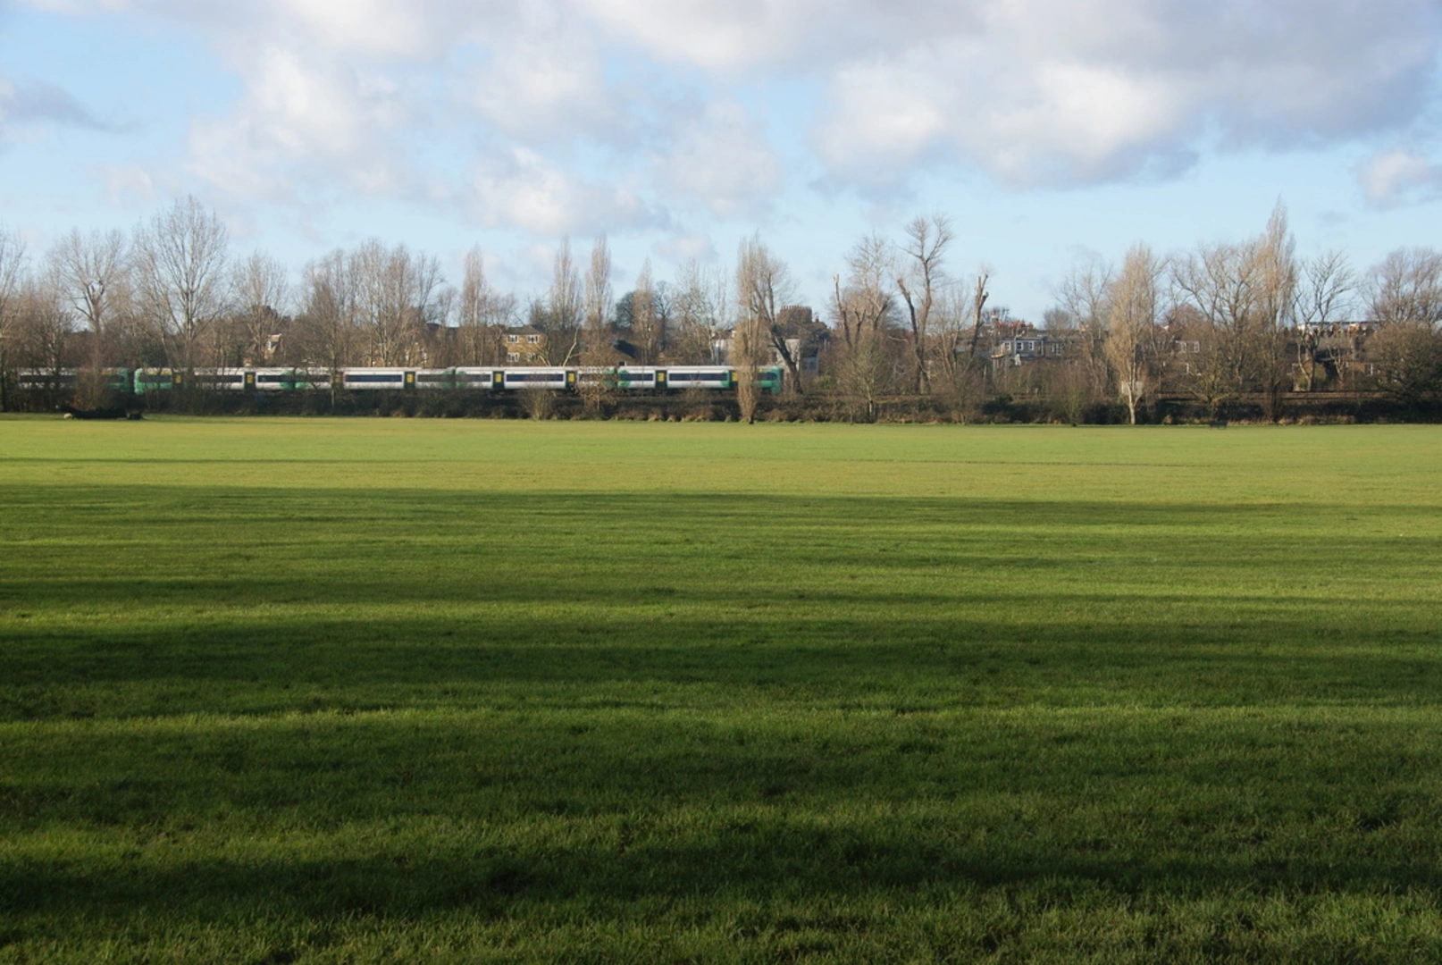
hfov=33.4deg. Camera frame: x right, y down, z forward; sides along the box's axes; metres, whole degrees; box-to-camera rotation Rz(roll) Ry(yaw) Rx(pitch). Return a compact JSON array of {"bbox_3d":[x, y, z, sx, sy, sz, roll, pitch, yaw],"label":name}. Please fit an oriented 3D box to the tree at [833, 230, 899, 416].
[{"bbox_3d":[17.140,-18.470,286.000,7.900,22.220,7.900,0,2,0],"label":"tree"}]

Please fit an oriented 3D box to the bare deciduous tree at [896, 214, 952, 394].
[{"bbox_3d":[25.520,-22.400,302.000,7.070,22.470,7.070,0,2,0],"label":"bare deciduous tree"}]

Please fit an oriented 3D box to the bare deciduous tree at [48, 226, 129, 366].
[{"bbox_3d":[-76.240,-19.950,290.000,9.510,21.450,9.030,0,2,0],"label":"bare deciduous tree"}]

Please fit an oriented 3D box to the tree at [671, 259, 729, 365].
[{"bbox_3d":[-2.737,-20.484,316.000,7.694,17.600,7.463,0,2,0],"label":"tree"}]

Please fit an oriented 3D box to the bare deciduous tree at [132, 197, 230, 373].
[{"bbox_3d":[-65.110,-21.850,290.000,11.680,25.250,11.090,0,2,0],"label":"bare deciduous tree"}]

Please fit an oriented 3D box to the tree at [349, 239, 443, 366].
[{"bbox_3d":[-42.880,-21.730,318.000,12.360,20.840,10.500,0,2,0],"label":"tree"}]

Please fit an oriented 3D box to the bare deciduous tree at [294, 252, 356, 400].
[{"bbox_3d":[-47.168,-18.470,287.000,7.391,18.671,7.169,0,2,0],"label":"bare deciduous tree"}]

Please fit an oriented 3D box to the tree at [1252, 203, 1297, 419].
[{"bbox_3d":[62.137,-19.334,270.000,5.057,25.021,4.905,0,2,0],"label":"tree"}]

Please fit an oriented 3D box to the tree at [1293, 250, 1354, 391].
[{"bbox_3d":[74.650,-20.010,298.000,7.670,17.430,7.290,0,2,0],"label":"tree"}]

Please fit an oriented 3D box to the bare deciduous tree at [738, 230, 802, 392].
[{"bbox_3d":[5.585,-19.407,284.000,7.580,20.204,7.352,0,2,0],"label":"bare deciduous tree"}]

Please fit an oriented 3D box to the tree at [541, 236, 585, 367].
[{"bbox_3d":[-21.060,-21.870,319.000,5.530,21.050,5.530,0,2,0],"label":"tree"}]

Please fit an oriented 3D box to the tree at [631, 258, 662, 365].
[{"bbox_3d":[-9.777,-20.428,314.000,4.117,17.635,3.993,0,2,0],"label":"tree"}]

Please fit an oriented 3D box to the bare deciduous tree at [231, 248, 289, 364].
[{"bbox_3d":[-61.430,-21.190,320.000,7.940,19.620,7.940,0,2,0],"label":"bare deciduous tree"}]

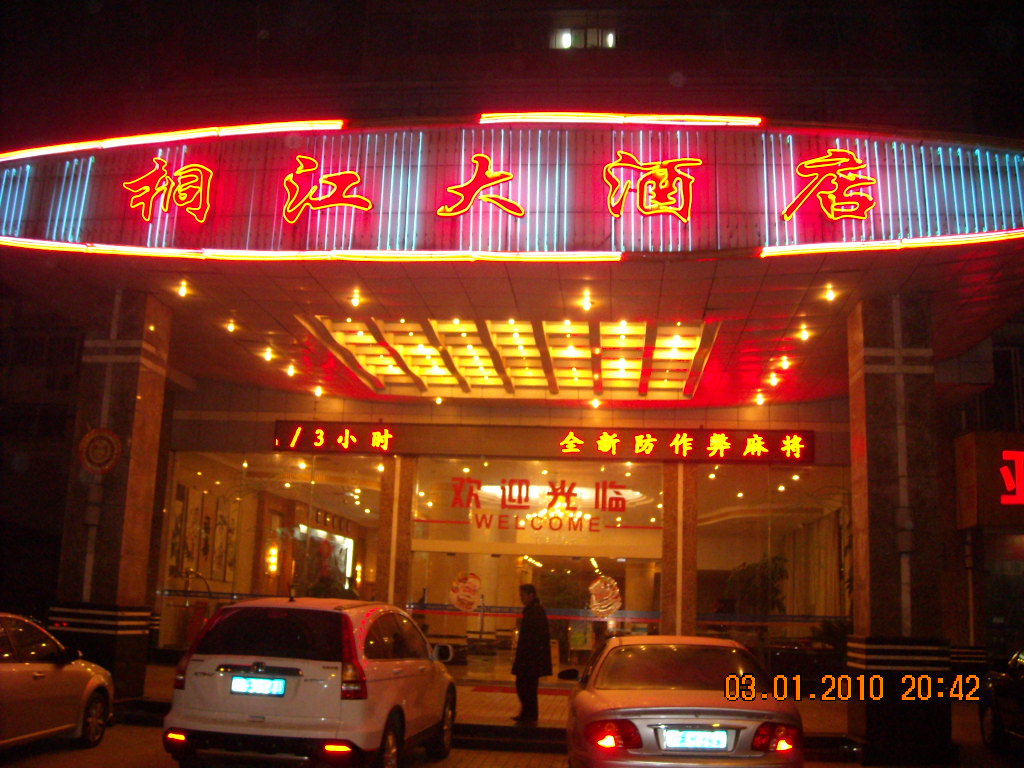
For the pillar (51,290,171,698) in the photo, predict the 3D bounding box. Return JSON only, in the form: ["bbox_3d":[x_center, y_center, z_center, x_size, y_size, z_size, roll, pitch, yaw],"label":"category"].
[{"bbox_3d":[-5.079,1.455,13.203,0.902,5.149,0.876,1,-11,6],"label":"pillar"}]

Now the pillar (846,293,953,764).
[{"bbox_3d":[4.445,1.646,12.092,0.902,5.246,0.876,1,-11,6],"label":"pillar"}]

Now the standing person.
[{"bbox_3d":[0.239,3.263,12.566,0.450,1.648,0.480,4,-11,-10],"label":"standing person"}]

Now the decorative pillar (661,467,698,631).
[{"bbox_3d":[2.885,3.249,17.983,0.634,4.043,0.580,1,-11,6],"label":"decorative pillar"}]

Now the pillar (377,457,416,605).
[{"bbox_3d":[-2.055,3.167,18.471,0.599,4.052,0.580,1,-11,6],"label":"pillar"}]

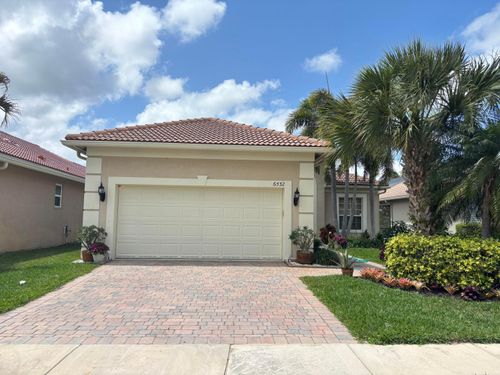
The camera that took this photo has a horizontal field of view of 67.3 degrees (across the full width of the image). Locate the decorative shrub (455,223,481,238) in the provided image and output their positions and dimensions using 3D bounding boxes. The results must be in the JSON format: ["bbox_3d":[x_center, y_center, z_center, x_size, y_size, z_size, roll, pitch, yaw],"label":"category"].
[{"bbox_3d":[9.332,2.109,15.844,1.300,1.200,1.100,1,-5,-4],"label":"decorative shrub"}]

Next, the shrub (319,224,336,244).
[{"bbox_3d":[3.021,1.939,14.323,0.780,1.000,0.750,1,-5,-4],"label":"shrub"}]

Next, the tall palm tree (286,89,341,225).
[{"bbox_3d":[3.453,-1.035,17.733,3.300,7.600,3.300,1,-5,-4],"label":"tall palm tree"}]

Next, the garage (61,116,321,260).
[{"bbox_3d":[-1.604,-0.183,14.094,7.600,5.150,7.000,1,-5,-4],"label":"garage"}]

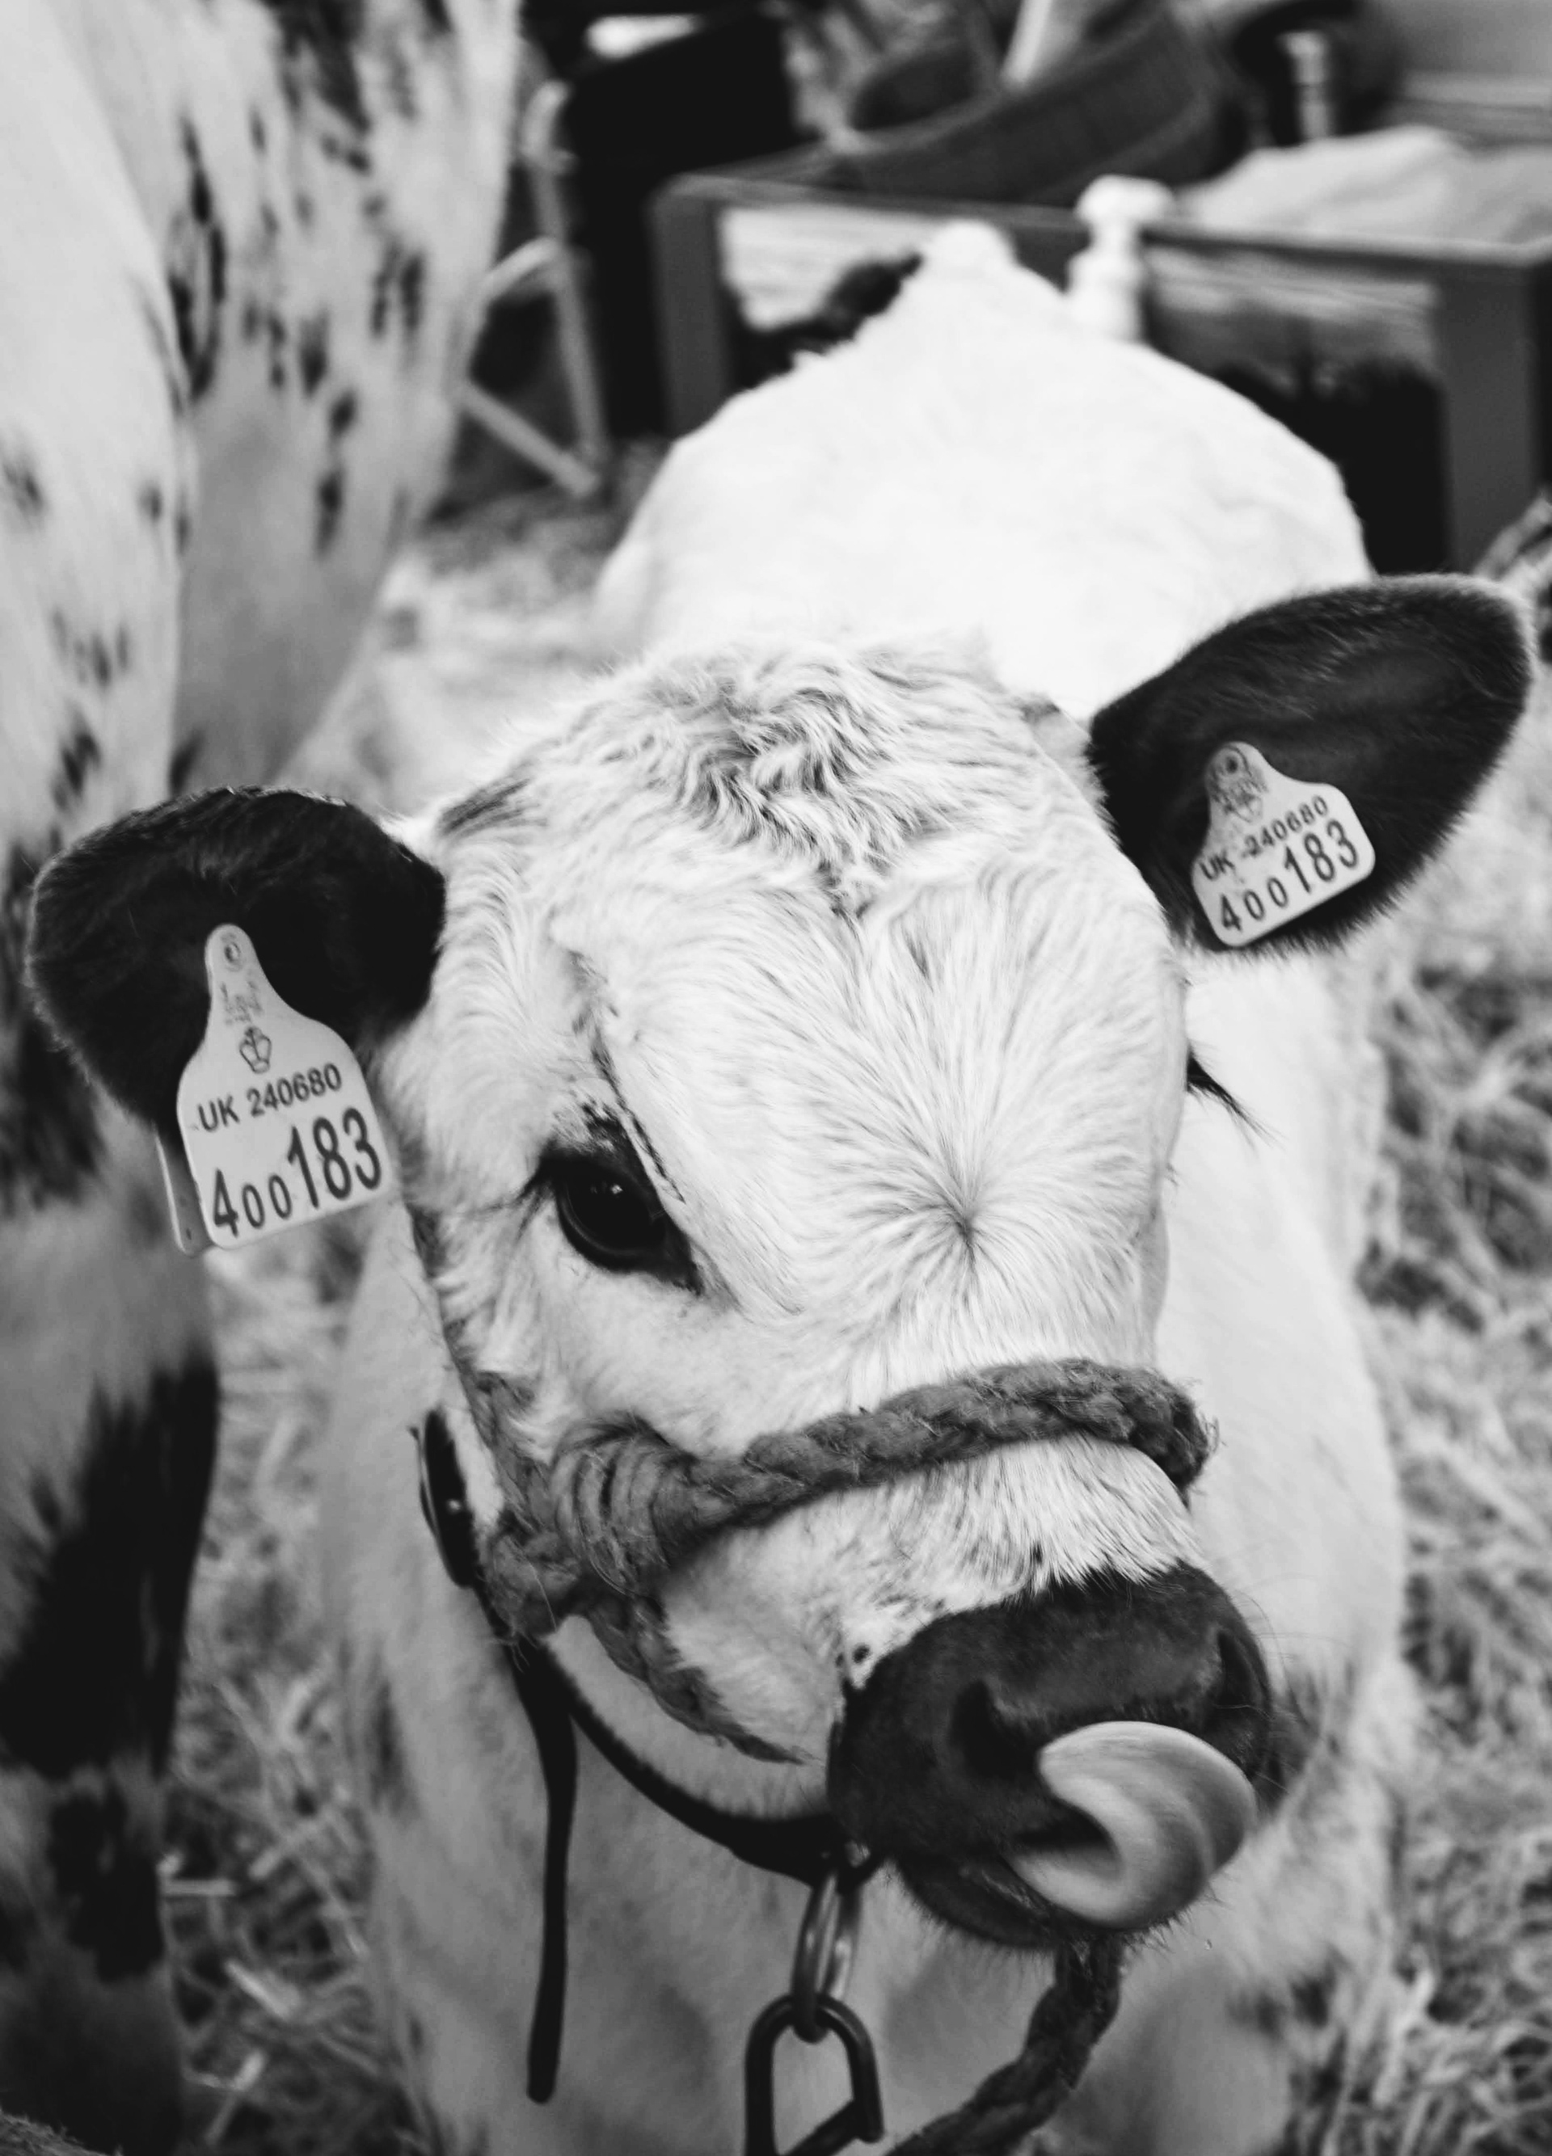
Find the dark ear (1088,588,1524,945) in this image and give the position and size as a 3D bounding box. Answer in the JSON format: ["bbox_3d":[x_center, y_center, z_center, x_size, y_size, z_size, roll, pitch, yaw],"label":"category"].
[{"bbox_3d":[0.151,-0.087,1.450,0.132,0.090,0.055,-27,11,-12],"label":"dark ear"}]

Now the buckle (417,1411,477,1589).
[{"bbox_3d":[-0.086,0.111,1.385,0.011,0.046,0.030,-13,2,-16],"label":"buckle"}]

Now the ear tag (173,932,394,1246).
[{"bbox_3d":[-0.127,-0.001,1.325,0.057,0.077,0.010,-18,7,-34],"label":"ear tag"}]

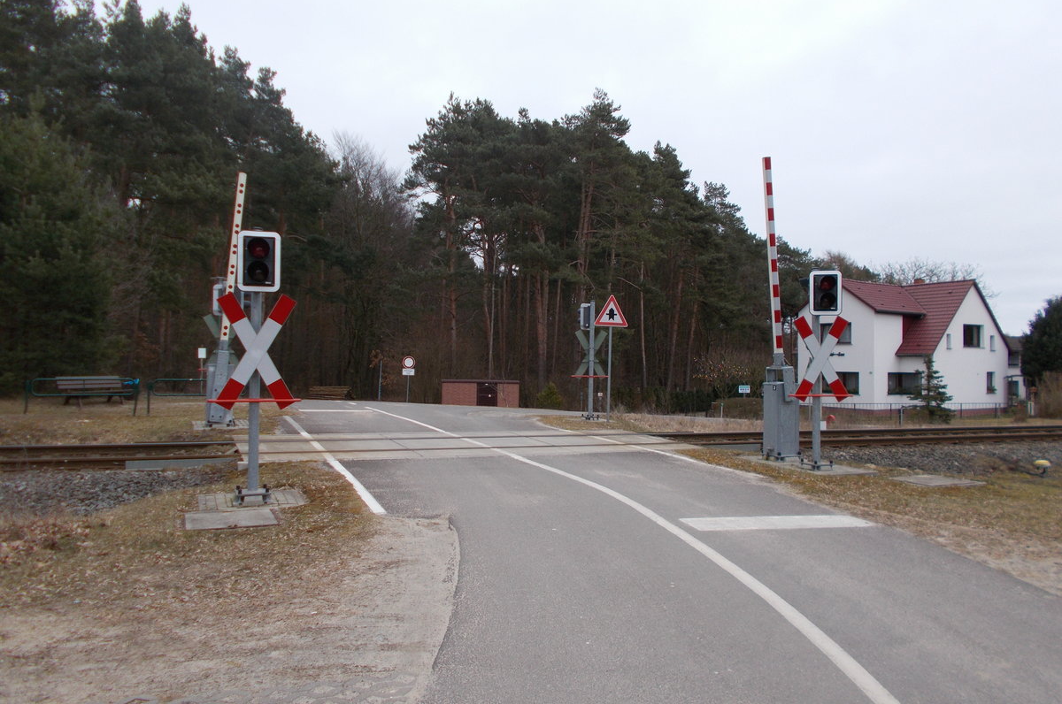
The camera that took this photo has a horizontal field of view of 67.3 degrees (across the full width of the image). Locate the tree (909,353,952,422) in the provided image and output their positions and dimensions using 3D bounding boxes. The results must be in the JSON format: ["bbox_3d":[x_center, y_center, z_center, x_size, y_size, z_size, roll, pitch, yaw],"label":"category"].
[{"bbox_3d":[14.245,1.312,28.500,1.600,2.450,1.600,0,-1,27],"label":"tree"}]

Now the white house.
[{"bbox_3d":[22.100,-0.450,46.800,11.800,7.700,8.300,1,-1,-33],"label":"white house"}]

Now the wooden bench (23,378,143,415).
[{"bbox_3d":[-11.257,1.051,20.600,0.680,0.820,1.950,0,-1,23],"label":"wooden bench"}]

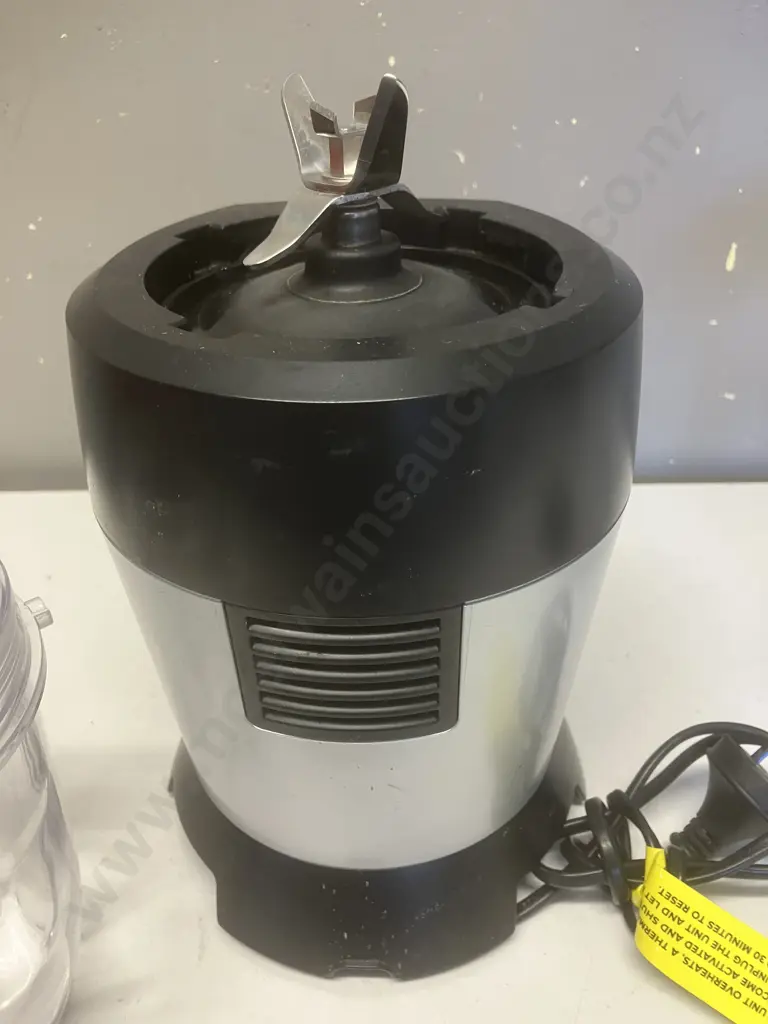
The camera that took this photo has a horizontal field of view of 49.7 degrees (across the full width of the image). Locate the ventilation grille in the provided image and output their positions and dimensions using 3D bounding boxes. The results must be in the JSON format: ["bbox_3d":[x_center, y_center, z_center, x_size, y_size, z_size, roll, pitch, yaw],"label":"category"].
[{"bbox_3d":[-0.009,0.036,0.190,0.052,0.044,0.011,0,38,3],"label":"ventilation grille"}]

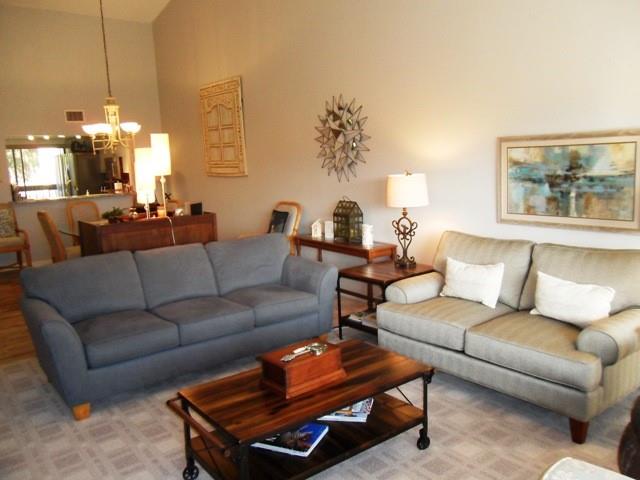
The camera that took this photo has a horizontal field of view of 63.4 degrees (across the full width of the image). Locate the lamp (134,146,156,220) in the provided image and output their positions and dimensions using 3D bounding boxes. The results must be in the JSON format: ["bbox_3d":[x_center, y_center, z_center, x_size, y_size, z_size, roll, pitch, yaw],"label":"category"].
[{"bbox_3d":[-2.302,-0.741,6.791,0.242,0.931,0.242,-9,11,-36],"label":"lamp"}]

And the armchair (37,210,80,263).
[{"bbox_3d":[-3.394,0.103,7.125,0.624,1.057,0.604,-9,11,-36],"label":"armchair"}]

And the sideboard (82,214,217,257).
[{"bbox_3d":[-2.182,0.165,6.771,1.507,0.911,0.729,-9,11,-38],"label":"sideboard"}]

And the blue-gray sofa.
[{"bbox_3d":[-1.004,0.529,4.112,2.236,0.877,0.946,-9,11,-36],"label":"blue-gray sofa"}]

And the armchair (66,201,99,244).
[{"bbox_3d":[-3.718,-0.079,8.323,0.542,1.064,0.591,-9,11,-36],"label":"armchair"}]

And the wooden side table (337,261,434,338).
[{"bbox_3d":[0.582,0.566,4.474,0.604,0.604,0.569,-9,11,-36],"label":"wooden side table"}]

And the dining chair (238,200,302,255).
[{"bbox_3d":[-0.613,0.105,6.298,0.634,1.067,0.614,-9,11,-36],"label":"dining chair"}]

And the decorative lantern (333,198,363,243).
[{"bbox_3d":[0.279,-0.219,5.430,0.187,0.454,0.246,-9,11,-36],"label":"decorative lantern"}]

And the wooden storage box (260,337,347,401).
[{"bbox_3d":[-0.082,0.631,2.585,0.374,0.158,0.227,-9,11,-38],"label":"wooden storage box"}]

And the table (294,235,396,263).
[{"bbox_3d":[0.236,0.357,5.636,0.332,0.696,1.318,-9,11,-36],"label":"table"}]

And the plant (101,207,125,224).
[{"bbox_3d":[-2.626,-0.334,6.553,0.282,0.226,0.282,-9,11,-36],"label":"plant"}]

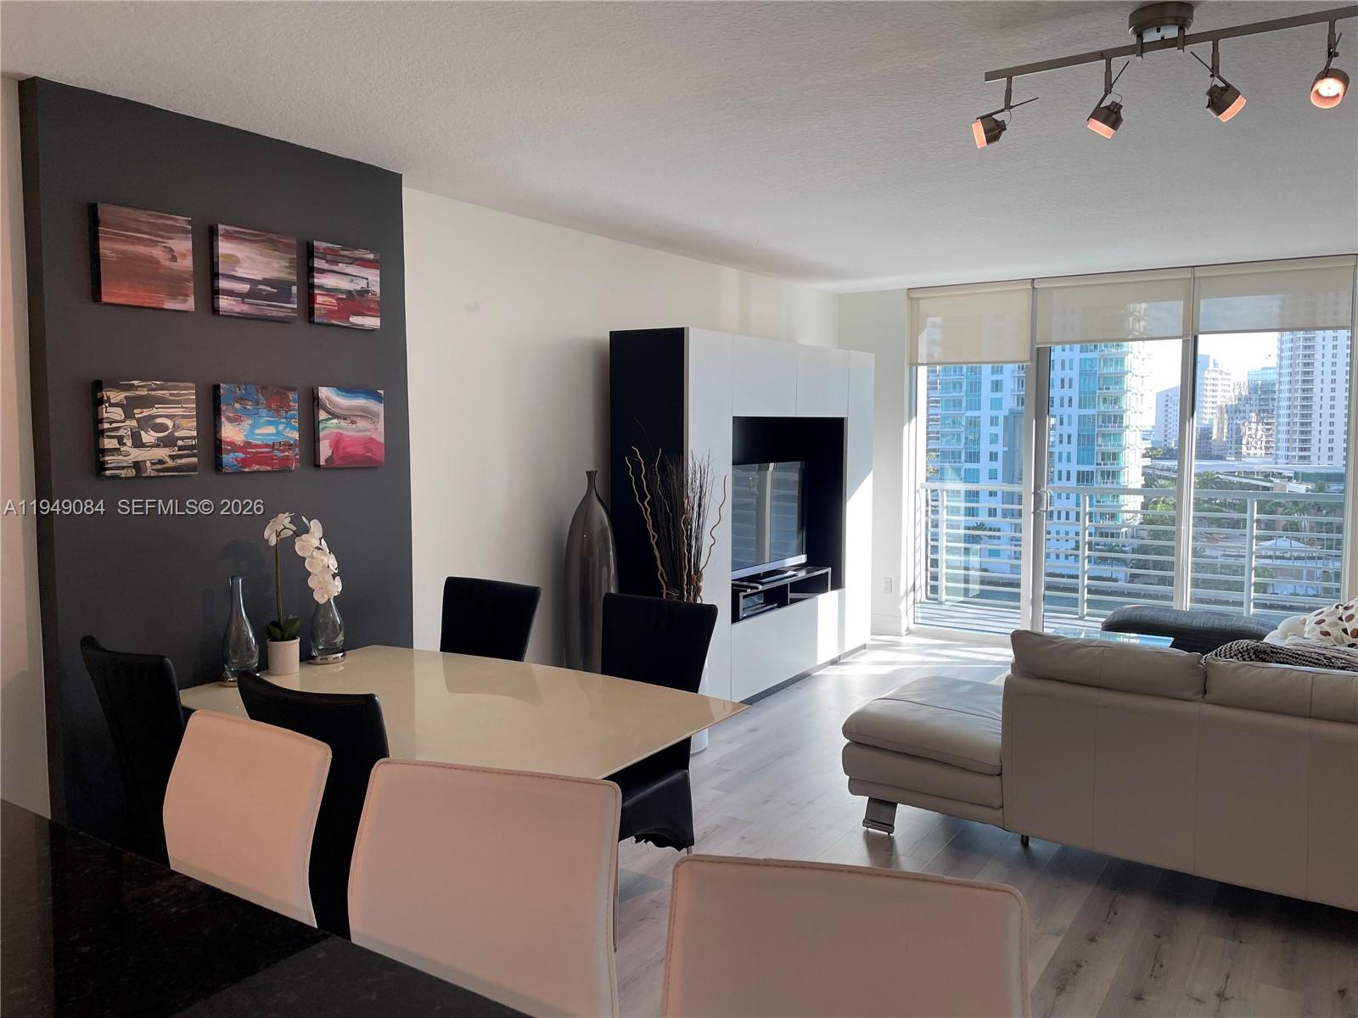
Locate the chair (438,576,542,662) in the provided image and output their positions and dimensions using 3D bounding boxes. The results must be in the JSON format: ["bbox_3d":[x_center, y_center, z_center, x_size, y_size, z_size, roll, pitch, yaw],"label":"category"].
[{"bbox_3d":[-0.878,0.794,3.829,0.465,0.977,0.600,3,5,33],"label":"chair"}]

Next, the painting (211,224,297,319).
[{"bbox_3d":[-1.489,-0.822,3.595,0.036,0.305,0.305,3,6,33],"label":"painting"}]

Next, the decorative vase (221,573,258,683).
[{"bbox_3d":[-1.470,0.398,3.411,0.125,0.348,0.125,3,6,33],"label":"decorative vase"}]

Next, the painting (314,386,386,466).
[{"bbox_3d":[-1.277,-0.314,3.959,0.036,0.305,0.305,3,6,33],"label":"painting"}]

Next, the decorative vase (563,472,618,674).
[{"bbox_3d":[-0.442,0.491,5.225,0.270,1.358,0.270,0,5,0],"label":"decorative vase"}]

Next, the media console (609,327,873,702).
[{"bbox_3d":[0.520,0.012,6.502,0.510,2.098,2.461,3,6,33],"label":"media console"}]

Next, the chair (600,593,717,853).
[{"bbox_3d":[-0.215,0.829,3.392,0.465,0.977,0.600,3,5,33],"label":"chair"}]

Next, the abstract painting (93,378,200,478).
[{"bbox_3d":[-1.700,-0.256,3.268,0.040,0.300,0.303,3,5,33],"label":"abstract painting"}]

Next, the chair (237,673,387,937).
[{"bbox_3d":[-0.729,0.896,2.581,0.470,0.990,0.600,3,6,33],"label":"chair"}]

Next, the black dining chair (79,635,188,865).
[{"bbox_3d":[-1.367,0.855,3.081,0.465,0.977,0.600,3,5,33],"label":"black dining chair"}]

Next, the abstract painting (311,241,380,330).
[{"bbox_3d":[-1.271,-0.839,3.881,0.040,0.300,0.303,3,5,33],"label":"abstract painting"}]

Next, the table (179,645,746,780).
[{"bbox_3d":[-0.708,0.967,3.179,1.640,0.750,1.040,3,6,33],"label":"table"}]

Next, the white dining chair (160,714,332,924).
[{"bbox_3d":[-0.918,0.943,1.831,0.440,1.000,0.490,3,5,31],"label":"white dining chair"}]

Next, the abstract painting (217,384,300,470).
[{"bbox_3d":[-1.495,-0.285,3.628,0.036,0.305,0.305,3,6,33],"label":"abstract painting"}]

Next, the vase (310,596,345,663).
[{"bbox_3d":[-1.279,0.382,3.705,0.135,0.340,0.135,3,5,33],"label":"vase"}]

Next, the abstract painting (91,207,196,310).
[{"bbox_3d":[-1.694,-0.788,3.235,0.040,0.300,0.303,3,5,33],"label":"abstract painting"}]

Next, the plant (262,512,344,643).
[{"bbox_3d":[-1.292,0.230,3.503,0.250,0.440,0.160,0,5,0],"label":"plant"}]

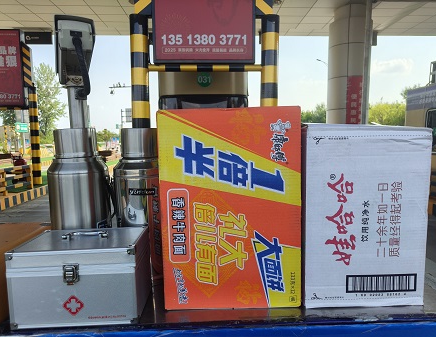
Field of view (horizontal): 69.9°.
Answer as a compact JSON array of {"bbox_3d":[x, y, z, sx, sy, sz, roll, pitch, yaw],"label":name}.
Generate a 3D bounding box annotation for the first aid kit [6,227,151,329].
[{"bbox_3d":[-0.291,0.232,0.699,0.250,0.161,0.163,-1,5,-3],"label":"first aid kit"}]

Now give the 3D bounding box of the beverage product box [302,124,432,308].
[{"bbox_3d":[0.312,0.098,0.779,0.257,0.388,0.235,-1,5,-1],"label":"beverage product box"}]

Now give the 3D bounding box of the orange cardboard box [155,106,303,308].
[{"bbox_3d":[0.029,0.081,0.781,0.298,0.433,0.235,-1,5,0],"label":"orange cardboard box"}]

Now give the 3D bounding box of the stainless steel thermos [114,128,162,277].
[{"bbox_3d":[-0.208,0.090,0.913,0.174,0.403,0.174,-1,5,0],"label":"stainless steel thermos"}]

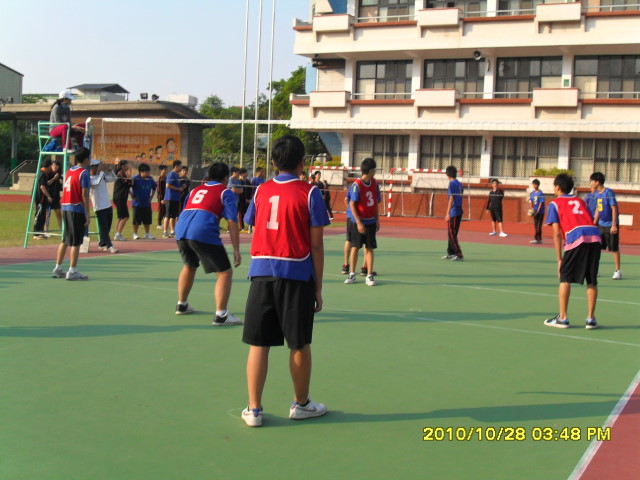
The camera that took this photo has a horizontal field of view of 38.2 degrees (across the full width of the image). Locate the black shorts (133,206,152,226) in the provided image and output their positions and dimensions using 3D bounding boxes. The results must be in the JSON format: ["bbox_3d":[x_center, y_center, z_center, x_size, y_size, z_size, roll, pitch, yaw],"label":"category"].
[{"bbox_3d":[-3.744,-0.502,19.500,0.430,0.420,0.320,0,5,-22],"label":"black shorts"}]

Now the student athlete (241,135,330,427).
[{"bbox_3d":[-0.217,0.249,5.820,0.570,1.780,0.440,4,5,22],"label":"student athlete"}]

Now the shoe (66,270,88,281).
[{"bbox_3d":[-3.174,0.469,12.100,0.290,0.120,0.110,2,5,-9],"label":"shoe"}]

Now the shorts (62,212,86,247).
[{"bbox_3d":[-3.227,-0.158,12.150,0.300,0.480,0.370,-1,6,-38],"label":"shorts"}]

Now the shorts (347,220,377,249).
[{"bbox_3d":[0.598,-0.073,13.000,0.400,0.420,0.290,1,5,-13],"label":"shorts"}]

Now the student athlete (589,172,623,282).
[{"bbox_3d":[4.602,-0.217,14.850,0.480,1.700,0.520,0,5,-31],"label":"student athlete"}]

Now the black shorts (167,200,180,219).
[{"bbox_3d":[-3.194,-0.678,20.100,0.310,0.420,0.380,1,5,-16],"label":"black shorts"}]

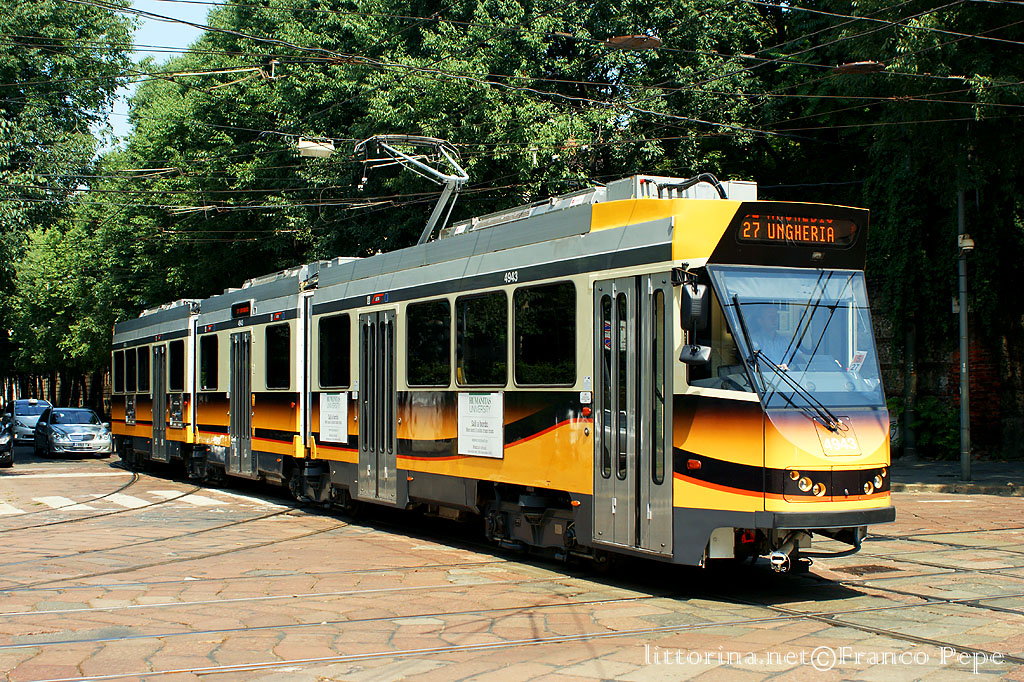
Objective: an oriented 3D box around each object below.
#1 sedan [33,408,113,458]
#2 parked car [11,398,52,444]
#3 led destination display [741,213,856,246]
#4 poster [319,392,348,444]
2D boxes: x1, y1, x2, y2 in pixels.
[{"bbox_3d":[-13.536,2.781,45.532,1.810,1.450,4.750,1,-2,-22],"label":"sedan"},{"bbox_3d":[-17.697,3.035,54.728,1.760,1.630,4.350,1,-2,-23],"label":"parked car"},{"bbox_3d":[2.449,-0.937,12.677,1.235,0.245,0.080,1,-2,-25],"label":"led destination display"},{"bbox_3d":[-2.502,1.075,20.685,0.030,0.700,1.210,1,-2,-25],"label":"poster"}]

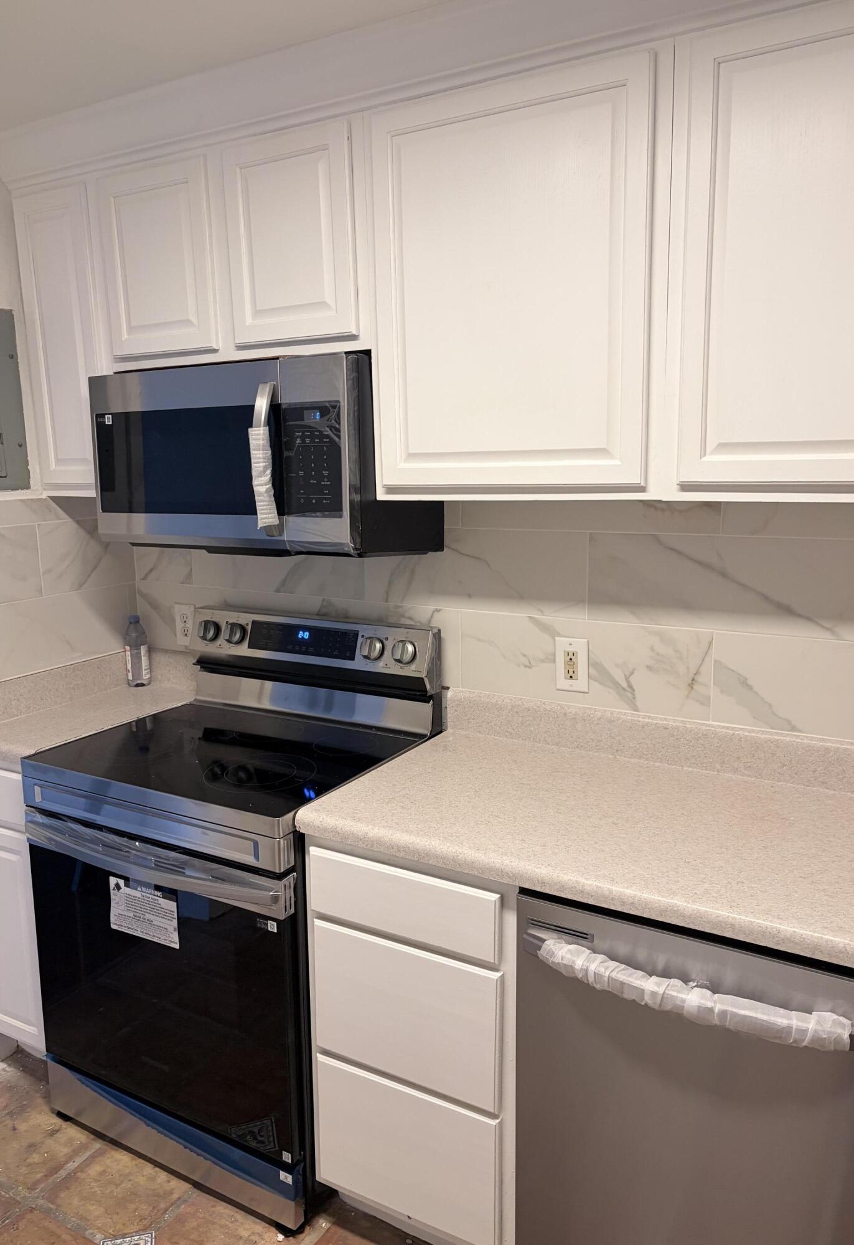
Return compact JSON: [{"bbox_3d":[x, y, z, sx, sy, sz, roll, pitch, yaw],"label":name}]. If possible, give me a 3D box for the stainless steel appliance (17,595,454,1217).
[{"bbox_3d":[-0.449,0.627,2.278,0.759,1.220,0.686,5,12,30],"label":"stainless steel appliance"}]

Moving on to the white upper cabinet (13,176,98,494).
[{"bbox_3d":[-0.830,-0.728,2.473,0.304,0.761,0.338,5,12,30],"label":"white upper cabinet"}]

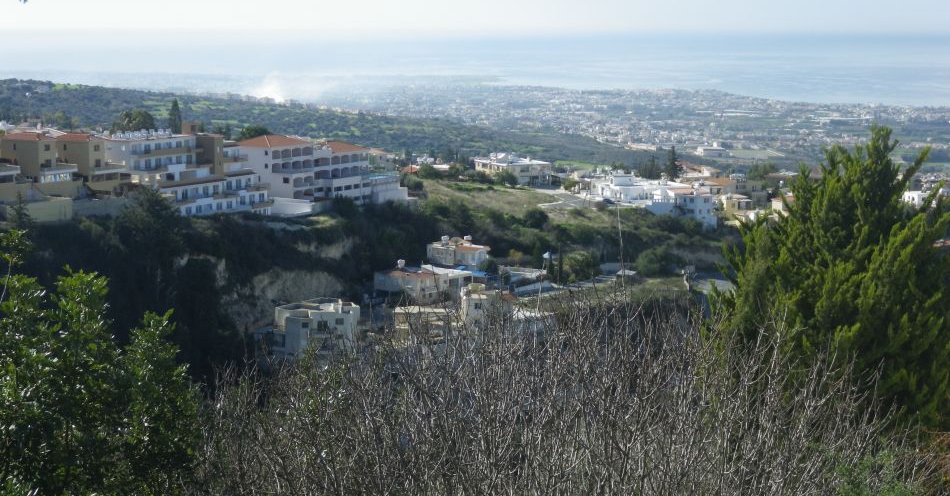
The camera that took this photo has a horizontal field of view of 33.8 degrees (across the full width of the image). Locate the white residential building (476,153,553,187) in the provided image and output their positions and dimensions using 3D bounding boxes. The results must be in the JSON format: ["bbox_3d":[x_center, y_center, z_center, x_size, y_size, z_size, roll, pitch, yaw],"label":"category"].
[{"bbox_3d":[10.156,-21.197,425.876,14.469,8.200,15.975,-5,10,-34],"label":"white residential building"}]

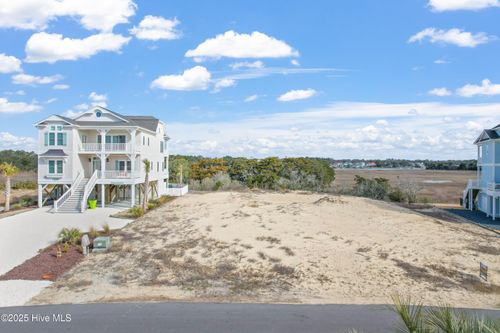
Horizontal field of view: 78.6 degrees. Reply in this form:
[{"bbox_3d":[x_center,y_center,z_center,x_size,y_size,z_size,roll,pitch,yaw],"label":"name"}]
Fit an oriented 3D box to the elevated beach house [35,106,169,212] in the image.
[{"bbox_3d":[-18.900,-1.150,40.200,12.200,12.000,17.800,0,0,-2],"label":"elevated beach house"}]

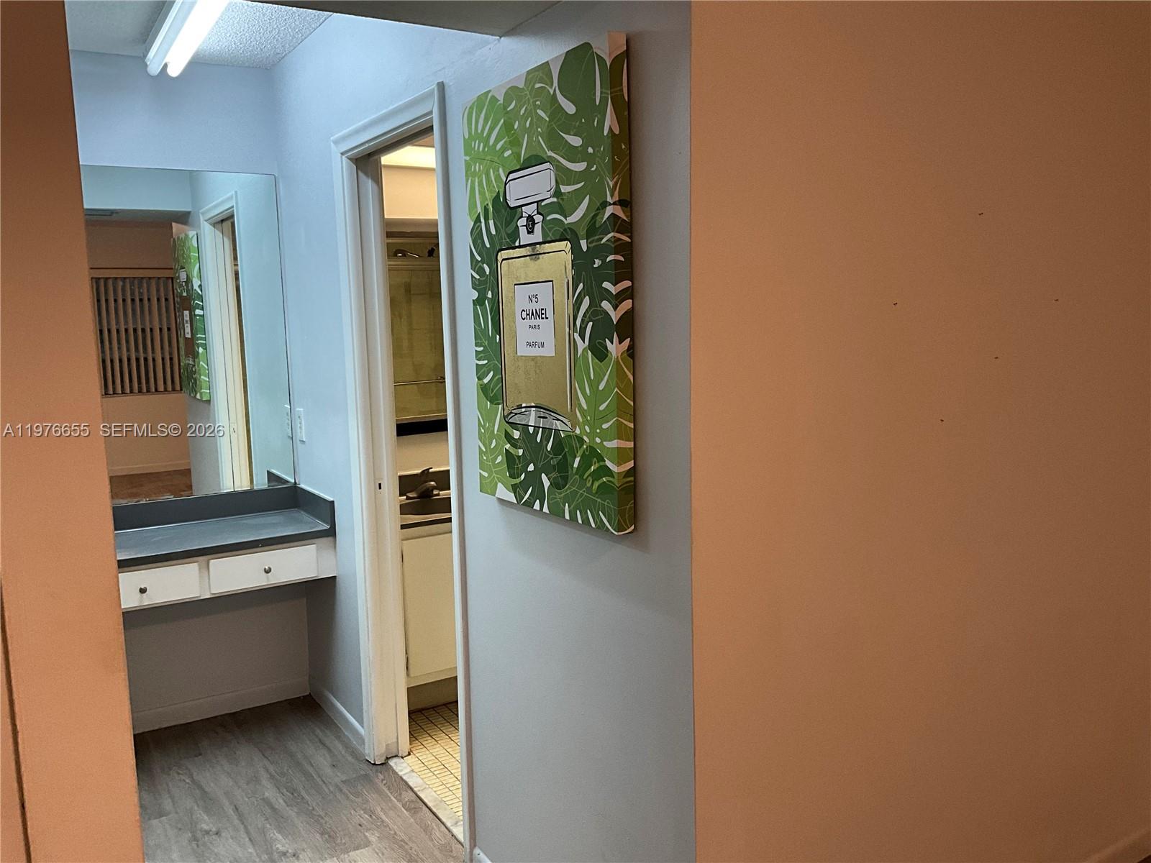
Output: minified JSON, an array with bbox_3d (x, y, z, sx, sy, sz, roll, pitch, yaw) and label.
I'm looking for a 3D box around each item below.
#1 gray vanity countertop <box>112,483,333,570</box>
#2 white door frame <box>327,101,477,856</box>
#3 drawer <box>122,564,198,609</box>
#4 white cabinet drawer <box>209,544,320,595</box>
[{"bbox_3d":[-1.369,0.337,3.438,0.900,0.131,0.453,-6,8,-31],"label":"gray vanity countertop"},{"bbox_3d":[-0.466,0.138,2.879,0.143,2.090,0.860,-6,8,-31],"label":"white door frame"},{"bbox_3d":[-1.500,0.500,3.287,0.363,0.118,0.300,-6,8,-31],"label":"drawer"},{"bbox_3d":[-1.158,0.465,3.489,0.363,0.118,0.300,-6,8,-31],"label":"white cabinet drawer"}]

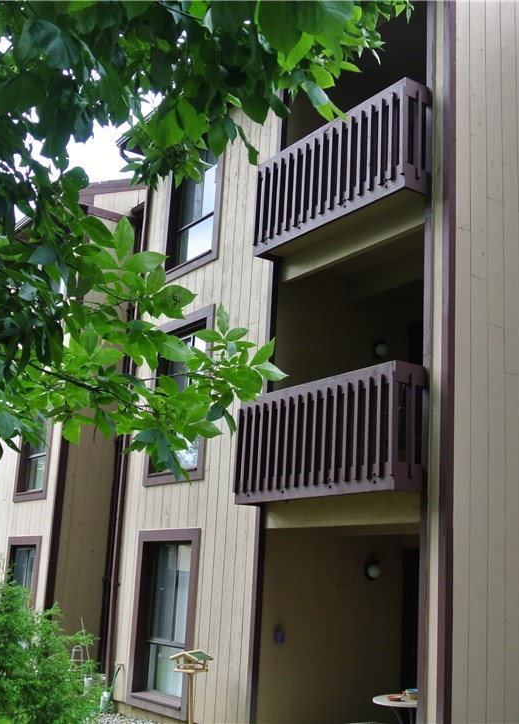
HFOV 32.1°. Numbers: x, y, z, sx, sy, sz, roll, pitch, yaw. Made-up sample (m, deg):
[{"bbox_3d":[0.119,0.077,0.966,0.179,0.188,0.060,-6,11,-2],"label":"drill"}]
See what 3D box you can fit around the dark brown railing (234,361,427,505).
[{"bbox_3d":[0.579,0.762,8.704,0.360,1.123,2.374,13,-18,-34],"label":"dark brown railing"}]

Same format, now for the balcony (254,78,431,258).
[{"bbox_3d":[0.778,-1.890,9.336,0.360,1.145,2.380,13,-18,-34],"label":"balcony"}]

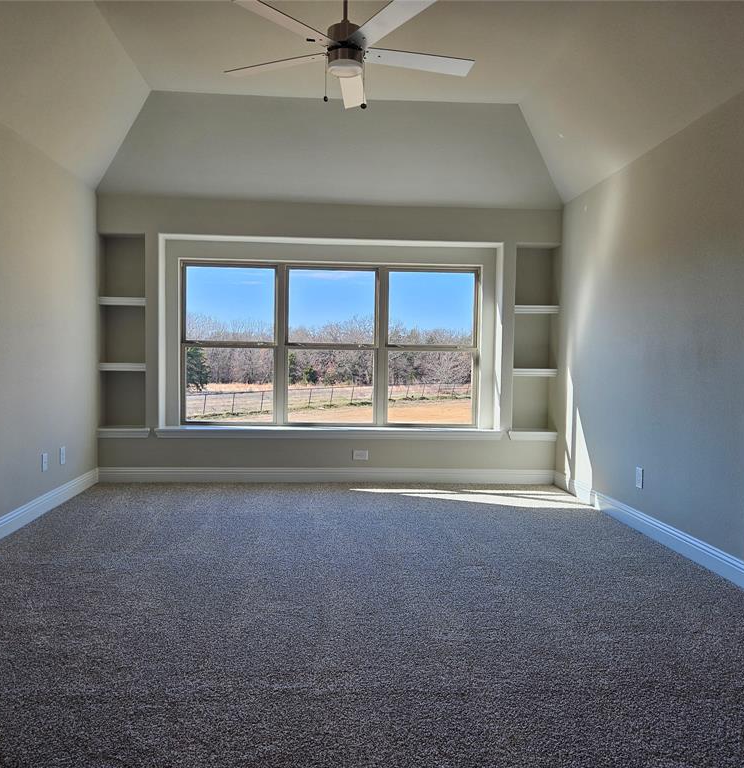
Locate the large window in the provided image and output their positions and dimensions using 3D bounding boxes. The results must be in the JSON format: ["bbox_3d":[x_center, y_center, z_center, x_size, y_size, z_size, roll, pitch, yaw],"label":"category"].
[{"bbox_3d":[-0.355,-0.345,6.110,2.658,1.450,0.083,1,2,-4],"label":"large window"}]

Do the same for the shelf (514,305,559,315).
[{"bbox_3d":[1.433,-0.659,6.056,0.399,0.067,0.250,1,2,-4],"label":"shelf"}]

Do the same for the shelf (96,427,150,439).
[{"bbox_3d":[-2.088,0.406,5.828,0.428,0.078,0.266,1,2,-4],"label":"shelf"}]

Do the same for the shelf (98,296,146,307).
[{"bbox_3d":[-2.089,-0.694,5.789,0.386,0.064,0.250,1,2,-4],"label":"shelf"}]

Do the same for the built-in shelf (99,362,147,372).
[{"bbox_3d":[-2.098,-0.146,5.812,0.386,0.066,0.250,1,2,-4],"label":"built-in shelf"}]

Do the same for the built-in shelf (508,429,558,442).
[{"bbox_3d":[1.402,0.452,6.093,0.437,0.078,0.266,1,2,-4],"label":"built-in shelf"}]

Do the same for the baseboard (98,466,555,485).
[{"bbox_3d":[-0.339,0.797,5.880,3.936,0.126,0.018,1,2,-4],"label":"baseboard"}]

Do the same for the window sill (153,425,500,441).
[{"bbox_3d":[-0.346,0.429,5.961,2.987,0.089,0.280,1,2,-4],"label":"window sill"}]

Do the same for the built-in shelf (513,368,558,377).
[{"bbox_3d":[1.426,-0.104,6.079,0.402,0.064,0.250,1,2,-4],"label":"built-in shelf"}]

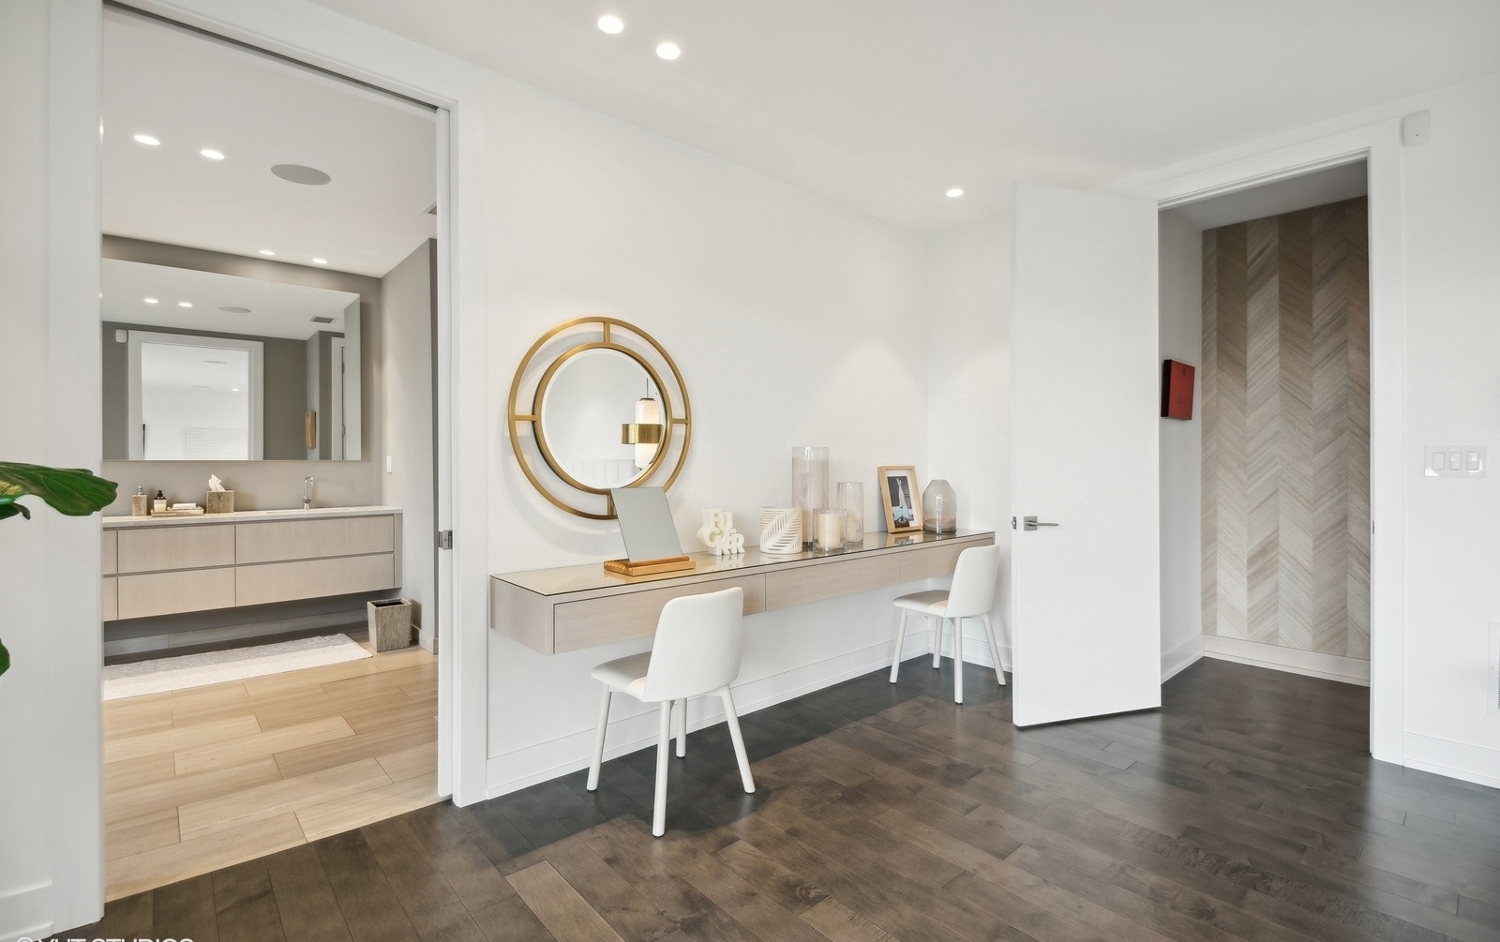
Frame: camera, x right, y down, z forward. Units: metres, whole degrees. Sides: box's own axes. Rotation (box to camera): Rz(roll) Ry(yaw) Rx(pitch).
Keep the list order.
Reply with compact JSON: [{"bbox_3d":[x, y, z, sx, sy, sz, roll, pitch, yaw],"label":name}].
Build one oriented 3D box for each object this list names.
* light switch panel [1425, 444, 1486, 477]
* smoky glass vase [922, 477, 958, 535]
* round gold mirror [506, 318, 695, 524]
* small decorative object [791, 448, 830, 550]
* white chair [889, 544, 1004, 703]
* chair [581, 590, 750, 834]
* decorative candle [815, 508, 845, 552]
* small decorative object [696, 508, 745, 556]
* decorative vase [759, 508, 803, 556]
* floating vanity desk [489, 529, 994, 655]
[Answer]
[{"bbox_3d":[2.628,-0.034,2.326,0.010,0.116,0.154,0,0,-40],"label":"light switch panel"},{"bbox_3d":[1.145,0.209,3.763,0.197,0.323,0.197,0,0,-40],"label":"smoky glass vase"},{"bbox_3d":[-0.568,-0.209,2.502,0.789,0.789,0.041,0,0,-40],"label":"round gold mirror"},{"bbox_3d":[0.297,0.127,3.114,0.180,0.493,0.180,0,0,0],"label":"small decorative object"},{"bbox_3d":[1.066,0.786,3.417,0.452,0.756,0.470,0,0,-41],"label":"white chair"},{"bbox_3d":[-0.289,0.791,2.280,0.452,0.756,0.470,0,0,-44],"label":"chair"},{"bbox_3d":[0.371,0.277,2.937,0.145,0.189,0.145,0,0,0],"label":"decorative candle"},{"bbox_3d":[-0.124,0.271,2.812,0.191,0.205,0.104,0,0,-40],"label":"small decorative object"},{"bbox_3d":[0.149,0.270,2.882,0.186,0.203,0.186,0,0,0],"label":"decorative vase"},{"bbox_3d":[0.263,0.462,2.926,2.709,0.183,0.479,0,0,-40],"label":"floating vanity desk"}]

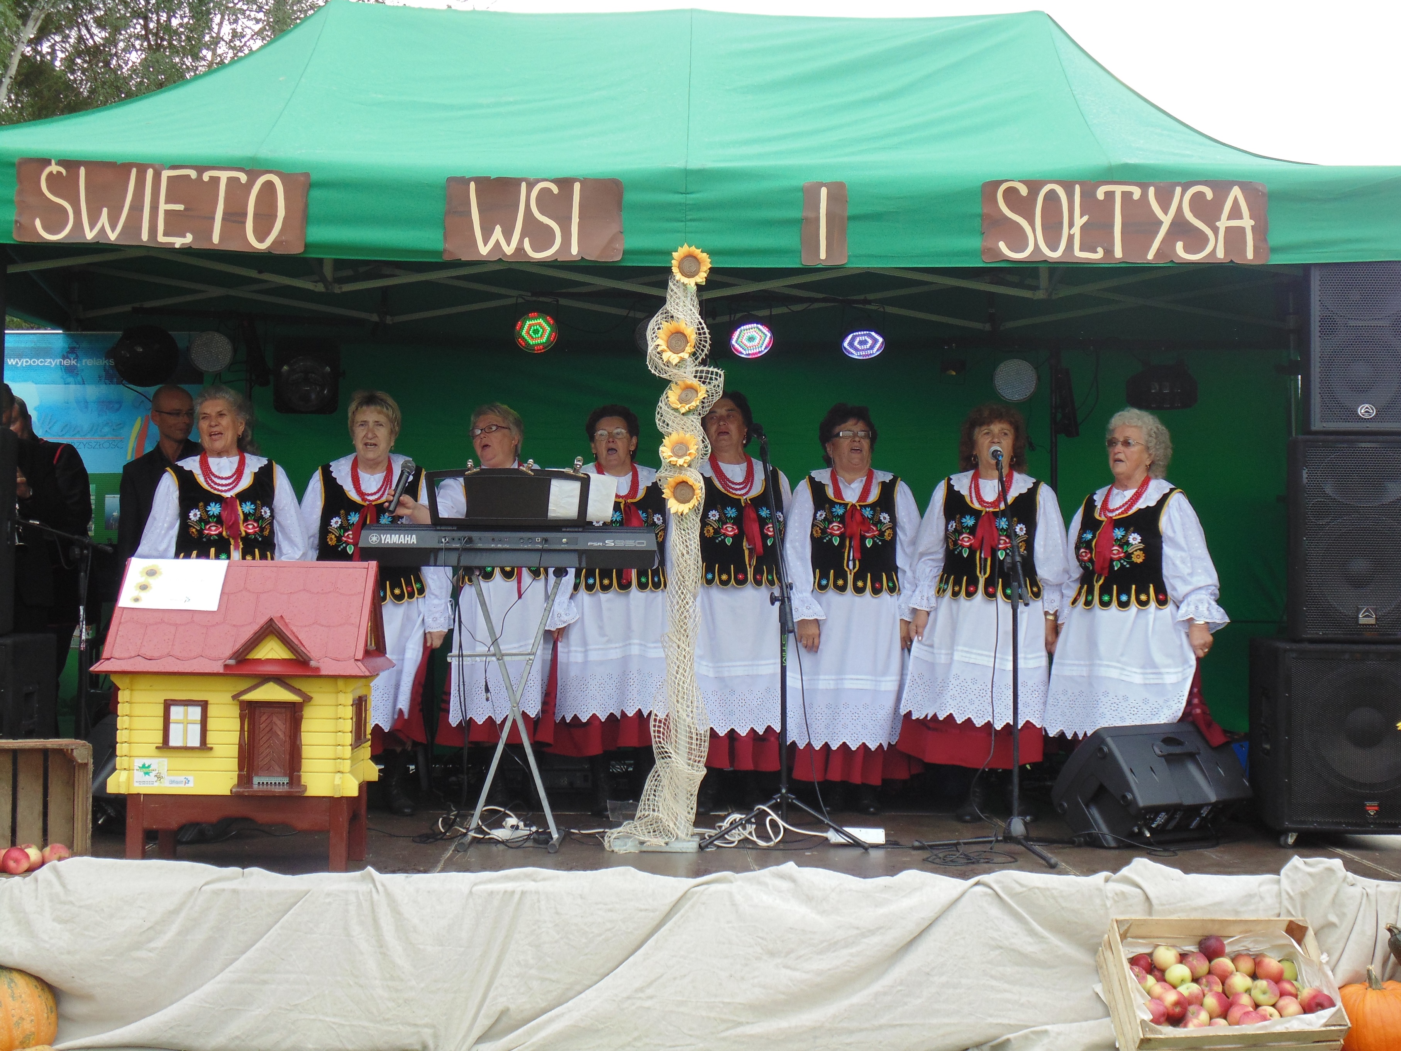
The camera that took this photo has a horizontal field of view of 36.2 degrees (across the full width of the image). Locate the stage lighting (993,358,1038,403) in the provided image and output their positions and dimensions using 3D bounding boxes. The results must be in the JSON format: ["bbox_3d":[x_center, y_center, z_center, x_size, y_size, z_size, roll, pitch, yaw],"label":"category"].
[{"bbox_3d":[1.448,-0.668,9.850,0.210,0.210,0.220,0,-1,7],"label":"stage lighting"}]

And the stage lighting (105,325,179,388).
[{"bbox_3d":[-2.415,-0.736,9.300,0.300,0.275,0.260,0,11,-20],"label":"stage lighting"}]

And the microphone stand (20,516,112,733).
[{"bbox_3d":[-2.480,0.525,8.550,0.620,1.140,0.550,0,-1,30],"label":"microphone stand"}]

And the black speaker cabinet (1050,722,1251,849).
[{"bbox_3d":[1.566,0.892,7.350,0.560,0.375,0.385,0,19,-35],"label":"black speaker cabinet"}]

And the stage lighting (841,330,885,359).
[{"bbox_3d":[0.726,-0.866,9.647,0.200,0.150,0.200,0,-39,-4],"label":"stage lighting"}]

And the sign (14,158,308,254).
[{"bbox_3d":[-1.878,-1.113,7.480,1.015,0.290,0.030,2,-1,-2],"label":"sign"}]

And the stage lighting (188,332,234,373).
[{"bbox_3d":[-2.175,-0.787,9.571,0.200,0.200,0.150,0,15,-9],"label":"stage lighting"}]

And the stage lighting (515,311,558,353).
[{"bbox_3d":[-0.747,-0.899,9.665,0.200,0.200,0.150,0,27,-11],"label":"stage lighting"}]

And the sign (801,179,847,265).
[{"bbox_3d":[0.437,-1.062,7.540,0.158,0.293,0.030,1,-1,-2],"label":"sign"}]

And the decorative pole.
[{"bbox_3d":[-0.123,0.078,7.320,0.385,2.040,0.280,1,-1,0],"label":"decorative pole"}]

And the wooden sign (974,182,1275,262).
[{"bbox_3d":[1.435,-1.023,7.250,0.970,0.280,0.020,0,1,-2],"label":"wooden sign"}]

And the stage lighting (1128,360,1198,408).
[{"bbox_3d":[2.077,-0.628,9.650,0.320,0.215,0.240,1,12,7],"label":"stage lighting"}]

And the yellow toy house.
[{"bbox_3d":[-1.431,0.588,6.790,0.860,0.975,0.530,1,-1,0],"label":"yellow toy house"}]

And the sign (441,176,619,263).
[{"bbox_3d":[-0.585,-1.073,7.520,0.620,0.290,0.030,1,-1,-2],"label":"sign"}]

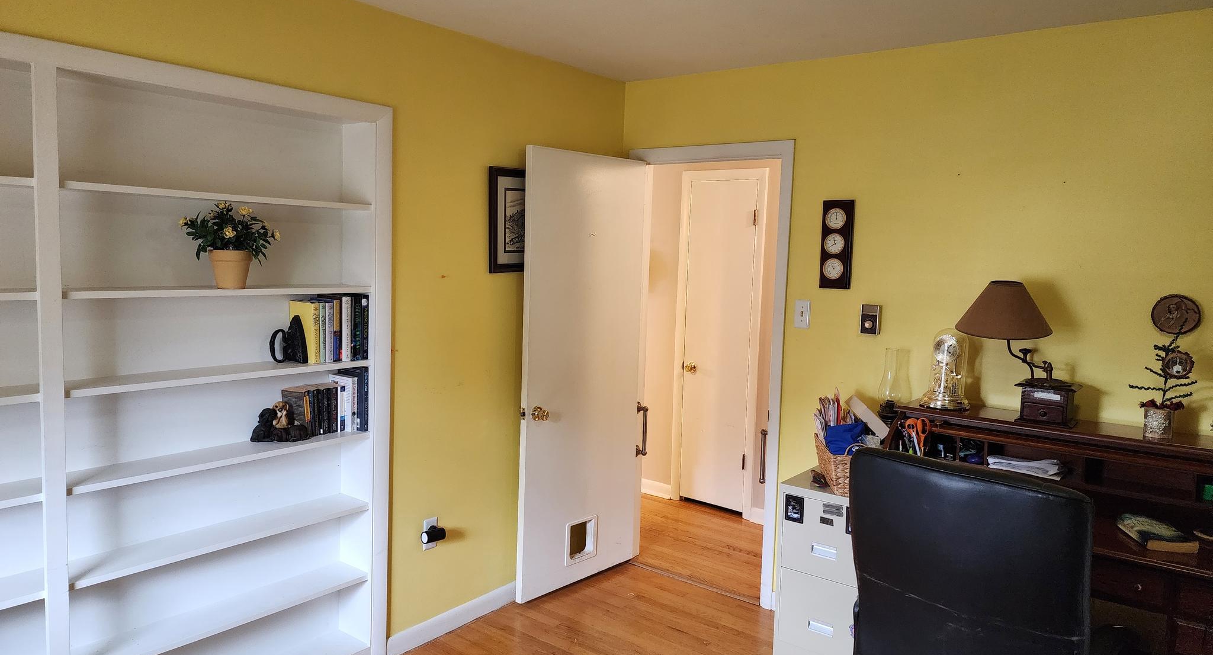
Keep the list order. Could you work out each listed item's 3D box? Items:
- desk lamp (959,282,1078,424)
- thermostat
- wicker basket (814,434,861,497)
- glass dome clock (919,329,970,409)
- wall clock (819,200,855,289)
[{"bbox_3d":[1.424,0.081,2.802,0.400,0.479,0.310,6,7,38],"label":"desk lamp"},{"bbox_3d":[1.088,-0.030,3.314,0.074,0.121,0.036,6,7,38],"label":"thermostat"},{"bbox_3d":[0.955,0.515,3.138,0.220,0.180,0.360,2,5,3],"label":"wicker basket"},{"bbox_3d":[1.271,0.149,3.005,0.178,0.294,0.178,6,7,38],"label":"glass dome clock"},{"bbox_3d":[0.968,-0.348,3.392,0.132,0.369,0.032,6,7,38],"label":"wall clock"}]

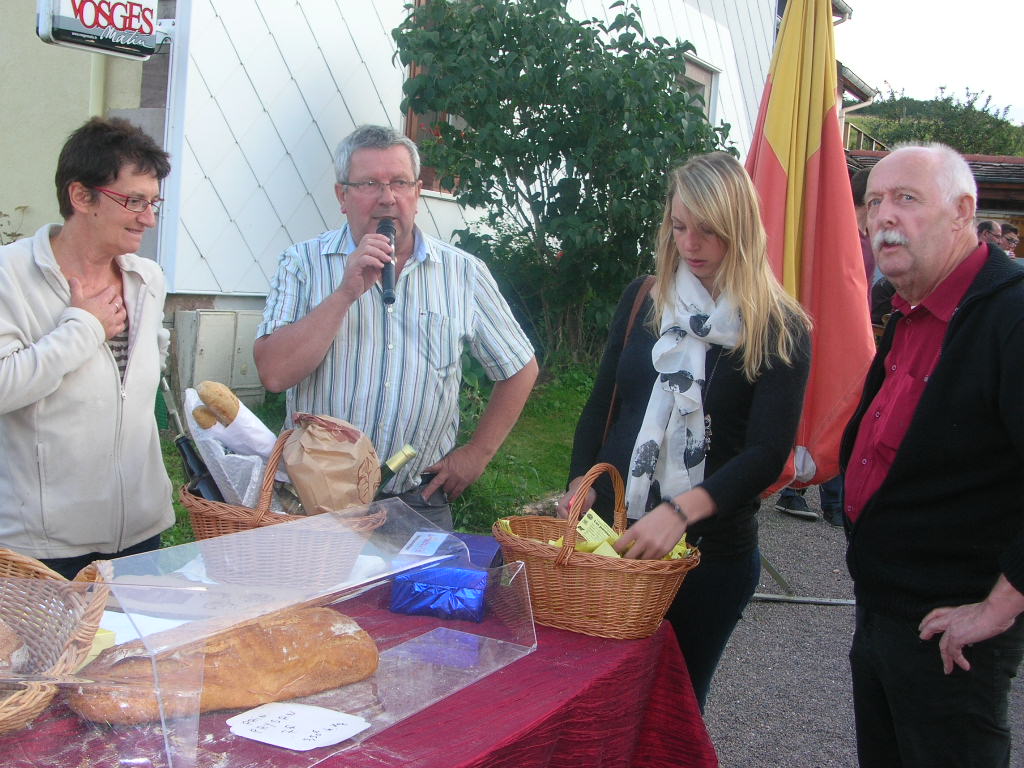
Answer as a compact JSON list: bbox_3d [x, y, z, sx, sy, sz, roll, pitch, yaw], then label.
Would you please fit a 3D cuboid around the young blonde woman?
[{"bbox_3d":[0.357,0.387,2.840,0.470,1.680,0.410,7,5,28],"label":"young blonde woman"}]

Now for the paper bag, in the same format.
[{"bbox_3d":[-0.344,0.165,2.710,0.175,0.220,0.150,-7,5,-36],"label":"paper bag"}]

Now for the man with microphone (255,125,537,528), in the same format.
[{"bbox_3d":[-0.271,0.325,2.990,0.590,1.710,0.420,4,4,-6],"label":"man with microphone"}]

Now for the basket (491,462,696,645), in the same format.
[{"bbox_3d":[0.167,0.299,2.720,0.400,0.300,0.300,6,5,23],"label":"basket"}]

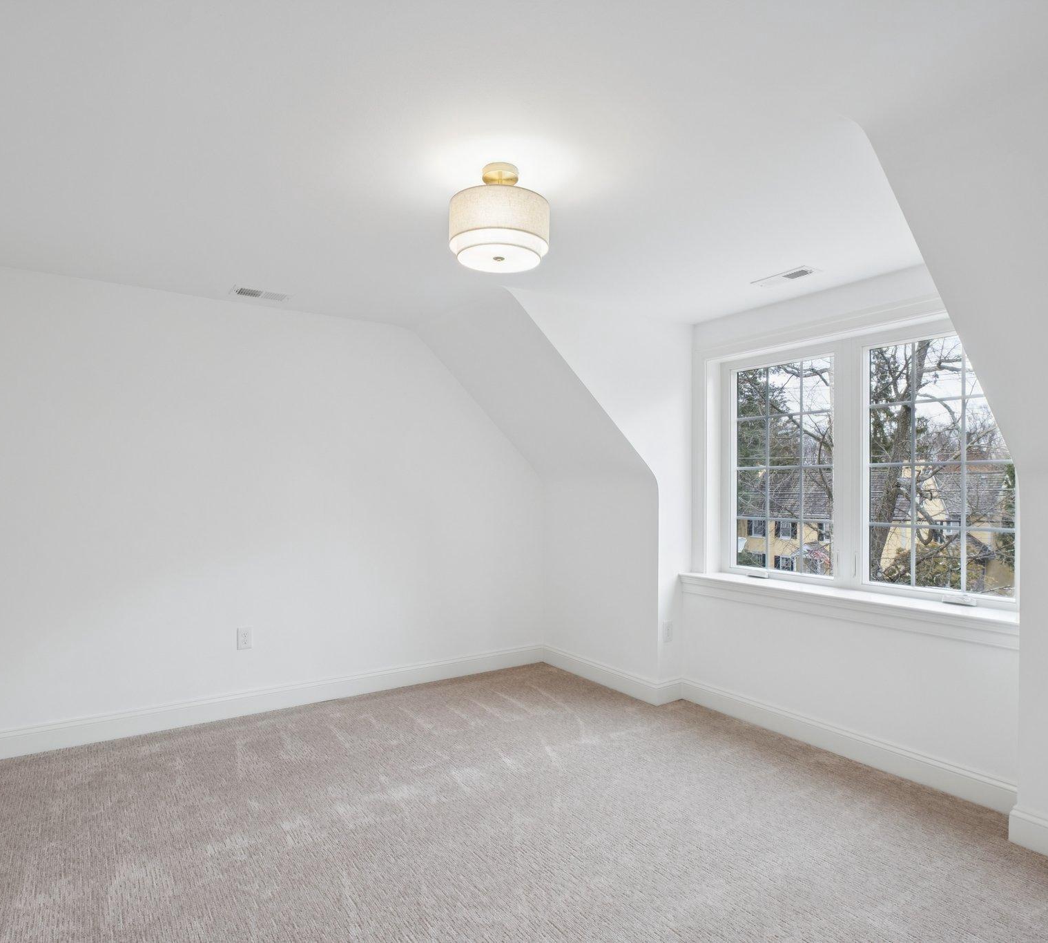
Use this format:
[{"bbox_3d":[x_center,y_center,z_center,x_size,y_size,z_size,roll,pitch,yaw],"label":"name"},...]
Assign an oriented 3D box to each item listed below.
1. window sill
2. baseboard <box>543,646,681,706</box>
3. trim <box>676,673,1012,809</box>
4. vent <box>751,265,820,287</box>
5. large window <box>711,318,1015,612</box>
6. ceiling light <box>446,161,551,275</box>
[{"bbox_3d":[1.535,0.668,3.191,0.282,0.105,1.763,1,-2,-34],"label":"window sill"},{"bbox_3d":[0.549,1.347,4.280,0.230,0.129,1.184,1,-2,-34],"label":"baseboard"},{"bbox_3d":[1.465,1.311,3.141,0.020,0.131,1.754,1,-2,-34],"label":"trim"},{"bbox_3d":[1.270,-0.931,3.041,0.147,0.015,0.301,1,-2,-34],"label":"vent"},{"bbox_3d":[1.699,-0.043,3.256,0.090,1.302,1.632,1,-2,-34],"label":"large window"},{"bbox_3d":[-0.079,-0.840,2.081,0.333,0.303,0.333,0,-2,0],"label":"ceiling light"}]

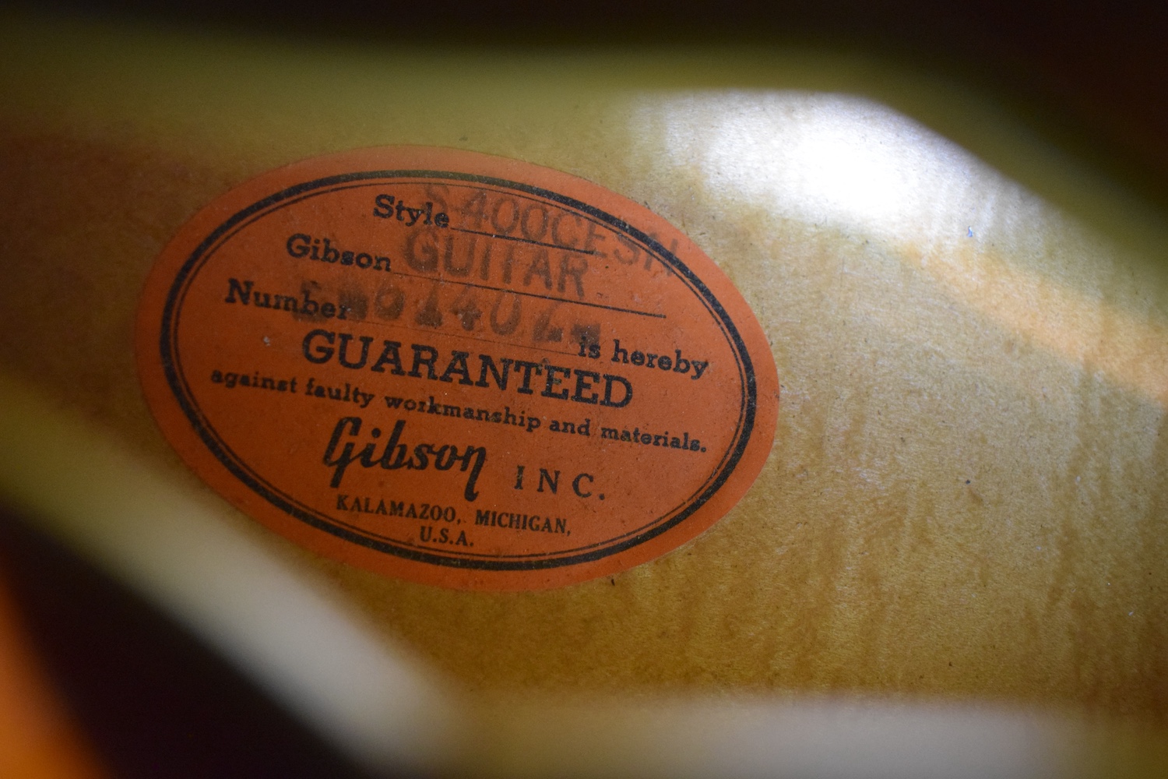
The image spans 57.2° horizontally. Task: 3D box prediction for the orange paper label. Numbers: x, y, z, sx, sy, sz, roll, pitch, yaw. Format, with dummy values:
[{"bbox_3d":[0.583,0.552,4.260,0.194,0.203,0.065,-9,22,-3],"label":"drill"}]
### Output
[{"bbox_3d":[-0.015,-0.004,0.144,0.087,0.001,0.060,9,77,-10],"label":"orange paper label"}]

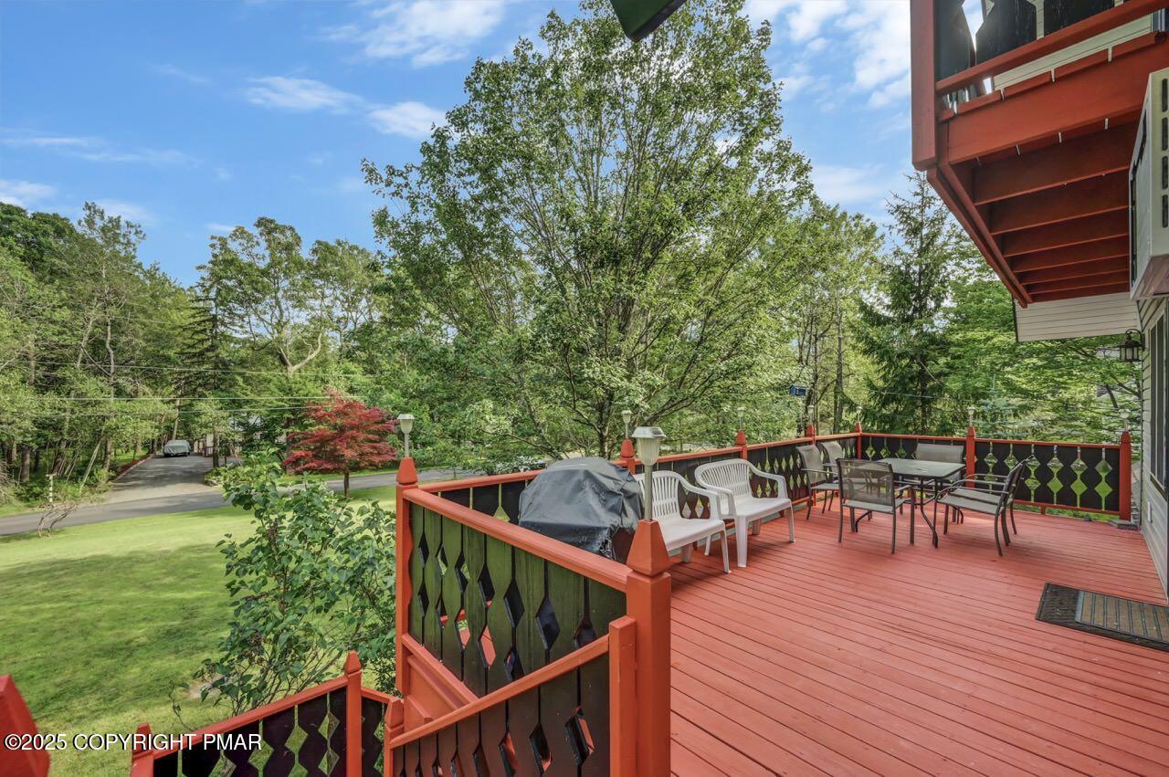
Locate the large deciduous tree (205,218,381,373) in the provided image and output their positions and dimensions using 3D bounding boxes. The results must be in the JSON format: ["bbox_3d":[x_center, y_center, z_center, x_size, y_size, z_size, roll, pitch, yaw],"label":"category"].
[{"bbox_3d":[-20.816,-2.960,32.000,10.600,17.800,10.200,1,-1,-33],"label":"large deciduous tree"}]

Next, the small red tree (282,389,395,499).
[{"bbox_3d":[-12.103,2.783,22.500,4.950,5.250,4.900,1,-1,-28],"label":"small red tree"}]

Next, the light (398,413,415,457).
[{"bbox_3d":[-1.103,0.289,2.820,0.096,0.268,0.096,1,-1,-43],"label":"light"}]

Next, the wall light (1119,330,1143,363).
[{"bbox_3d":[5.957,-0.458,4.950,0.160,0.360,0.200,1,-1,-43],"label":"wall light"}]

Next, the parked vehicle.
[{"bbox_3d":[-39.500,5.650,44.100,1.850,1.600,4.600,1,-1,-38],"label":"parked vehicle"}]

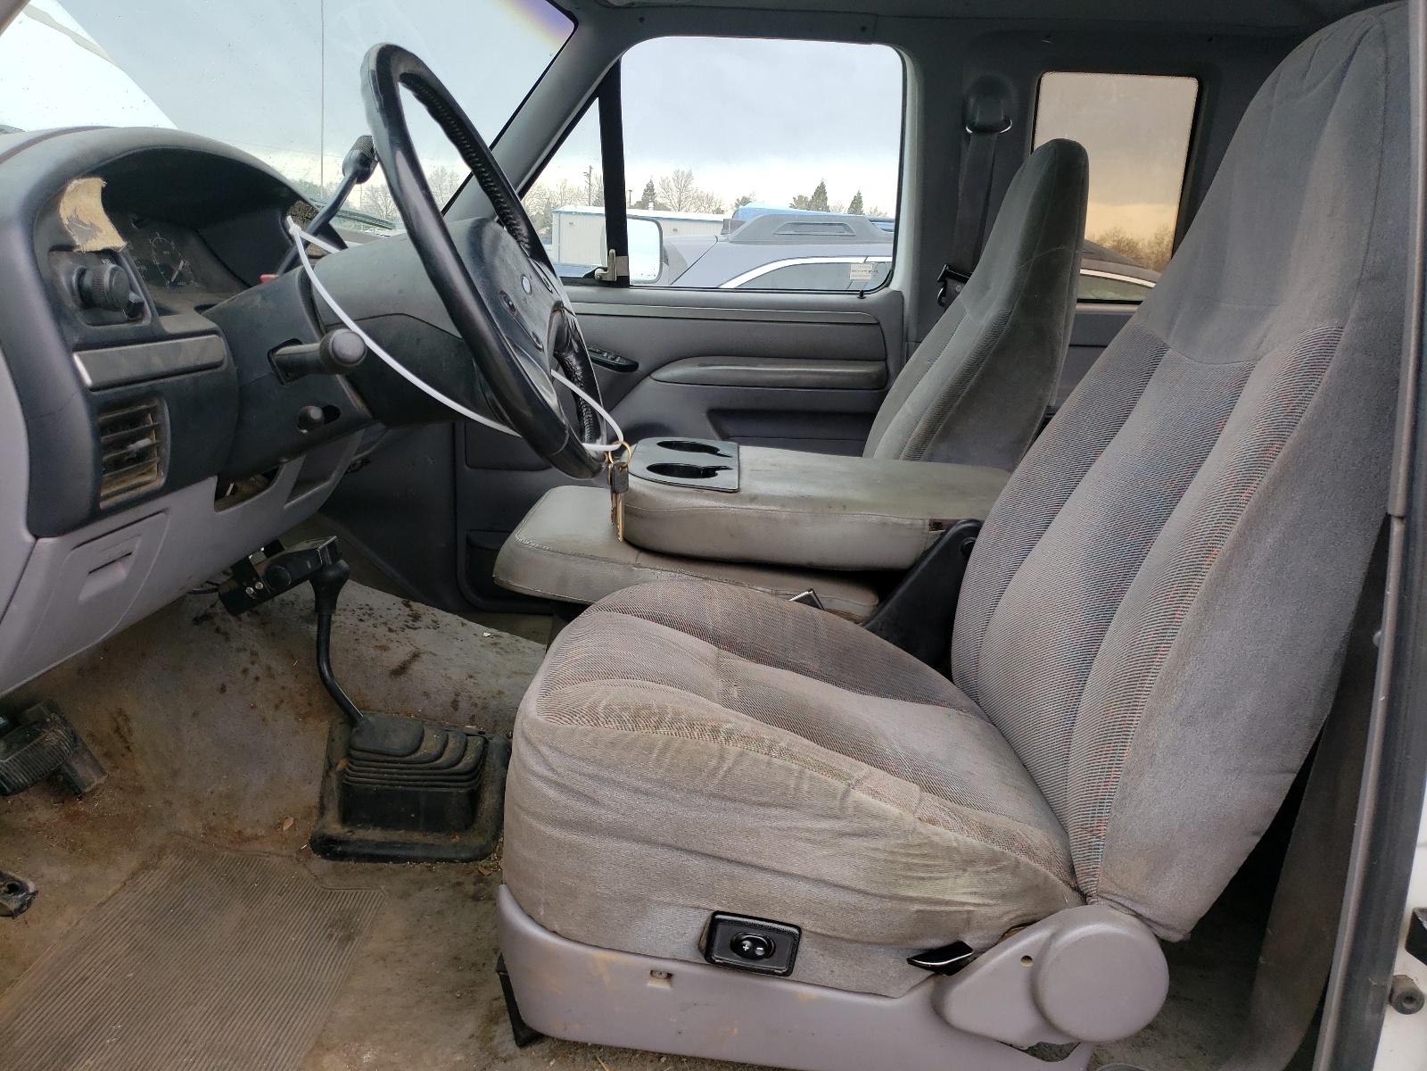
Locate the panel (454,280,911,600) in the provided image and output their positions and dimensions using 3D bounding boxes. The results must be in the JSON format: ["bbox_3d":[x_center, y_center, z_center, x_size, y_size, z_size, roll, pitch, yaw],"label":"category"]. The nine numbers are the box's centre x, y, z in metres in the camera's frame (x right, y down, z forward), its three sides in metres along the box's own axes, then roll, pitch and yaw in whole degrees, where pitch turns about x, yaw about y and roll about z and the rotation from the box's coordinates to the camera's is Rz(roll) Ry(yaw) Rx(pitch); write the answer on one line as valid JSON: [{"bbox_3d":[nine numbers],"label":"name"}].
[{"bbox_3d":[-0.083,-0.161,2.166,0.895,0.676,0.100,2,15,0],"label":"panel"}]

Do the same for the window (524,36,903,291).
[{"bbox_3d":[-0.062,-0.692,2.019,0.837,0.455,0.030,2,28,0],"label":"window"}]

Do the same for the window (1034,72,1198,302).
[{"bbox_3d":[0.739,-0.645,2.024,0.315,0.415,0.030,2,28,0],"label":"window"}]

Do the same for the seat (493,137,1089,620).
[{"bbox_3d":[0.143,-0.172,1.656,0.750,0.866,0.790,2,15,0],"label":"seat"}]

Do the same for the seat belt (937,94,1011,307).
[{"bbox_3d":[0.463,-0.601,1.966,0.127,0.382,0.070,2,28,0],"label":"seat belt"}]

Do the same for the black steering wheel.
[{"bbox_3d":[-0.205,-0.225,0.947,0.100,0.394,0.394,-24,14,6],"label":"black steering wheel"}]

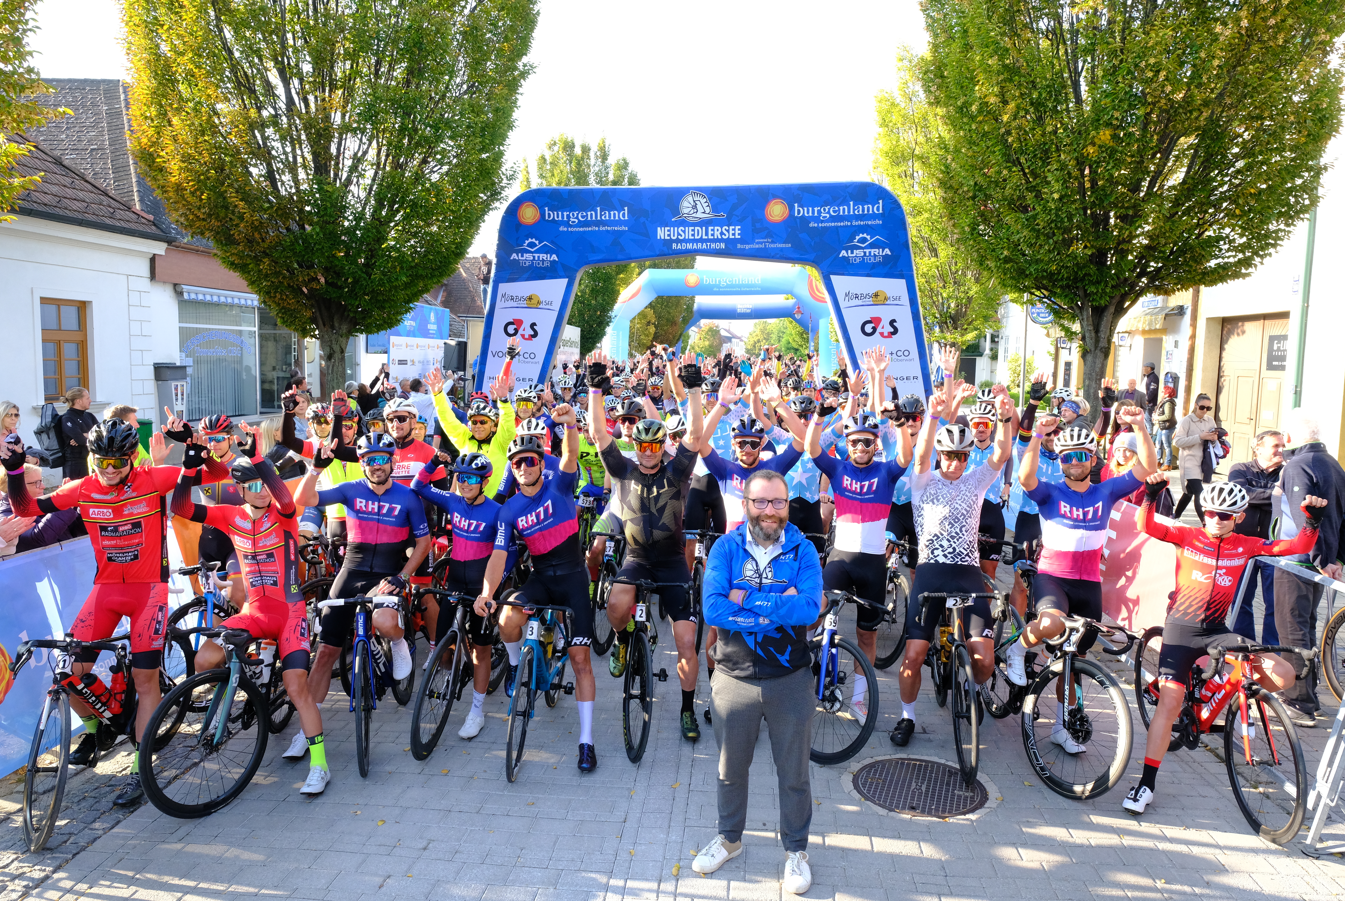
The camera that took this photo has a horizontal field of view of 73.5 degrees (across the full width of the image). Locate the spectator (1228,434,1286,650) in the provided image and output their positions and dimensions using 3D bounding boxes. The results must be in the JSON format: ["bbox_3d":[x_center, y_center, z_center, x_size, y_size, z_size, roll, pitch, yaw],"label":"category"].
[{"bbox_3d":[3.795,0.721,5.824,0.540,1.700,0.360,1,6,5],"label":"spectator"}]

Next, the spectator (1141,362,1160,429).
[{"bbox_3d":[9.908,-0.931,18.697,0.380,1.770,0.500,0,6,-6],"label":"spectator"}]

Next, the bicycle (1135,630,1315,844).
[{"bbox_3d":[2.661,1.212,4.498,0.480,0.980,1.640,1,6,3],"label":"bicycle"}]

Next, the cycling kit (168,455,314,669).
[{"bbox_3d":[-2.029,0.536,4.270,0.600,0.960,0.450,1,5,6],"label":"cycling kit"}]

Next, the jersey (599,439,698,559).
[{"bbox_3d":[-0.147,0.289,5.329,0.570,0.710,0.330,0,6,0],"label":"jersey"}]

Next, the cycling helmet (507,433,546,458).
[{"bbox_3d":[-0.781,-0.017,4.830,0.215,0.158,0.280,1,6,8],"label":"cycling helmet"}]

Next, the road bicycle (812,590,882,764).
[{"bbox_3d":[0.851,1.120,5.244,0.520,0.980,1.620,0,6,-2],"label":"road bicycle"}]

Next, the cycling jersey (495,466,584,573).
[{"bbox_3d":[-0.667,0.344,4.520,0.450,0.550,0.320,0,5,-3],"label":"cycling jersey"}]

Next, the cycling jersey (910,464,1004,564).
[{"bbox_3d":[1.578,0.359,5.015,0.520,0.560,0.300,1,6,8],"label":"cycling jersey"}]

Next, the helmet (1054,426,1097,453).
[{"bbox_3d":[2.128,-0.056,4.760,0.215,0.158,0.280,4,7,33],"label":"helmet"}]

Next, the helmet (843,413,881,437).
[{"bbox_3d":[1.077,-0.126,5.127,0.205,0.160,0.270,1,5,12],"label":"helmet"}]

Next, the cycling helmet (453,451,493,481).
[{"bbox_3d":[-1.050,0.089,4.757,0.205,0.160,0.270,1,5,9],"label":"cycling helmet"}]

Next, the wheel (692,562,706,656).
[{"bbox_3d":[0.190,1.178,6.609,0.090,0.676,0.676,-1,6,-5],"label":"wheel"}]

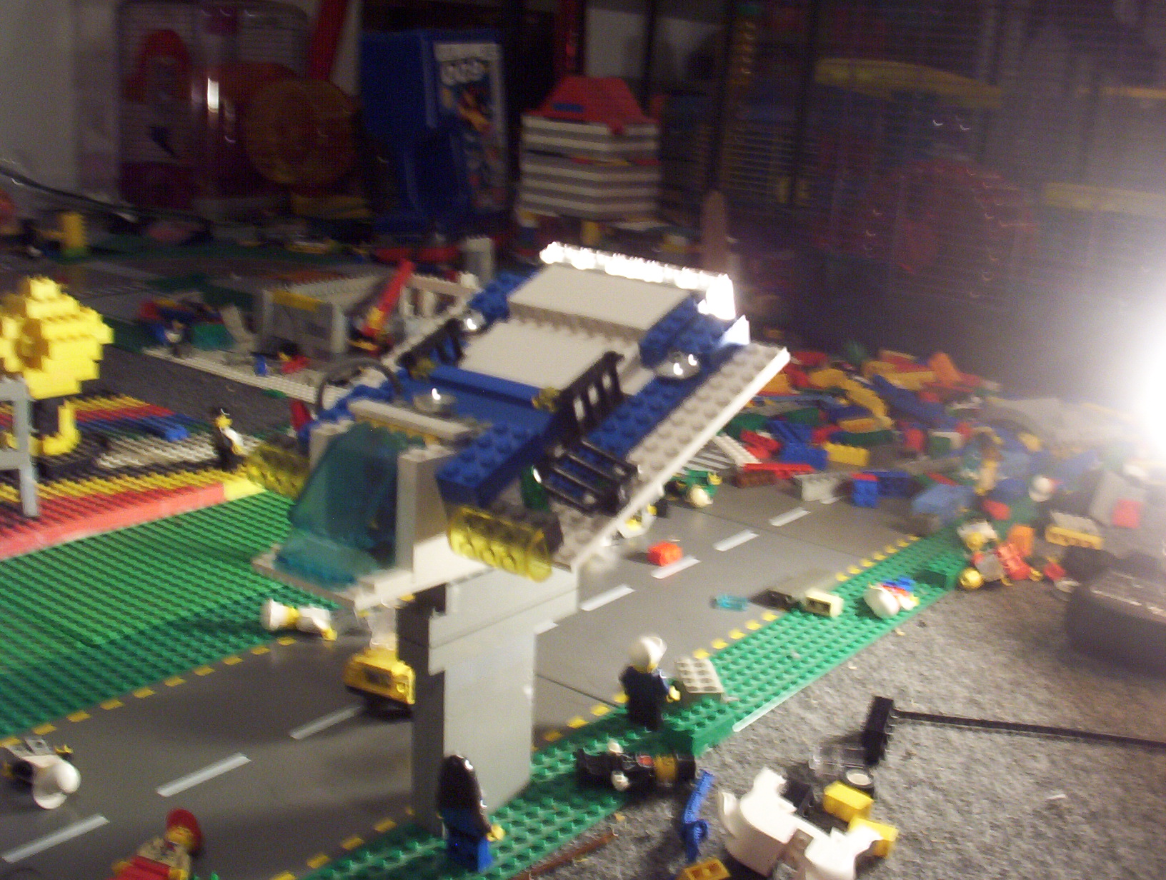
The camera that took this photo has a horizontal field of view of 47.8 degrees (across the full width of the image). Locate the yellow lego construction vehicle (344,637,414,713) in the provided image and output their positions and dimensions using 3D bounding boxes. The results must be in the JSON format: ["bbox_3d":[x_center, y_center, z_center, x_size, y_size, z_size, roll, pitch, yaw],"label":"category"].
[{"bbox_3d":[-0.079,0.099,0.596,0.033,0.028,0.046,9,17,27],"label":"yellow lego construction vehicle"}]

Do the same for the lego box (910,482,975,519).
[{"bbox_3d":[0.235,0.040,0.855,0.032,0.017,0.024,13,18,31],"label":"lego box"}]

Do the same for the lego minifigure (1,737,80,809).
[{"bbox_3d":[-0.206,0.126,0.503,0.024,0.017,0.041,-10,19,-36],"label":"lego minifigure"}]

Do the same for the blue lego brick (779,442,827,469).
[{"bbox_3d":[0.160,0.012,0.959,0.032,0.011,0.016,6,16,17],"label":"blue lego brick"}]

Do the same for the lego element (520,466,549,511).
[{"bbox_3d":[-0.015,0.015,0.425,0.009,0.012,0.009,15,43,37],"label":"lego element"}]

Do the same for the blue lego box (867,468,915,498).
[{"bbox_3d":[0.207,0.031,0.895,0.032,0.015,0.011,1,16,-9],"label":"blue lego box"}]

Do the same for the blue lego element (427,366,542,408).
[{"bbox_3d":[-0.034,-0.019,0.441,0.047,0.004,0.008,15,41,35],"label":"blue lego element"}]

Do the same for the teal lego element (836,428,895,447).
[{"bbox_3d":[0.217,-0.002,1.014,0.048,0.011,0.016,-1,15,-10],"label":"teal lego element"}]

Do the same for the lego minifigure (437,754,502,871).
[{"bbox_3d":[-0.039,0.126,0.451,0.024,0.041,0.013,12,18,37],"label":"lego minifigure"}]

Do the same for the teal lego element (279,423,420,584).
[{"bbox_3d":[-0.077,0.021,0.434,0.034,0.043,0.034,14,18,39],"label":"teal lego element"}]

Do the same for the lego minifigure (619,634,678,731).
[{"bbox_3d":[0.027,0.102,0.557,0.025,0.043,0.015,13,19,37],"label":"lego minifigure"}]

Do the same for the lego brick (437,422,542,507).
[{"bbox_3d":[-0.027,0.007,0.405,0.016,0.011,0.032,15,41,35],"label":"lego brick"}]

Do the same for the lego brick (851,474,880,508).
[{"bbox_3d":[0.190,0.034,0.888,0.016,0.019,0.016,4,15,7],"label":"lego brick"}]

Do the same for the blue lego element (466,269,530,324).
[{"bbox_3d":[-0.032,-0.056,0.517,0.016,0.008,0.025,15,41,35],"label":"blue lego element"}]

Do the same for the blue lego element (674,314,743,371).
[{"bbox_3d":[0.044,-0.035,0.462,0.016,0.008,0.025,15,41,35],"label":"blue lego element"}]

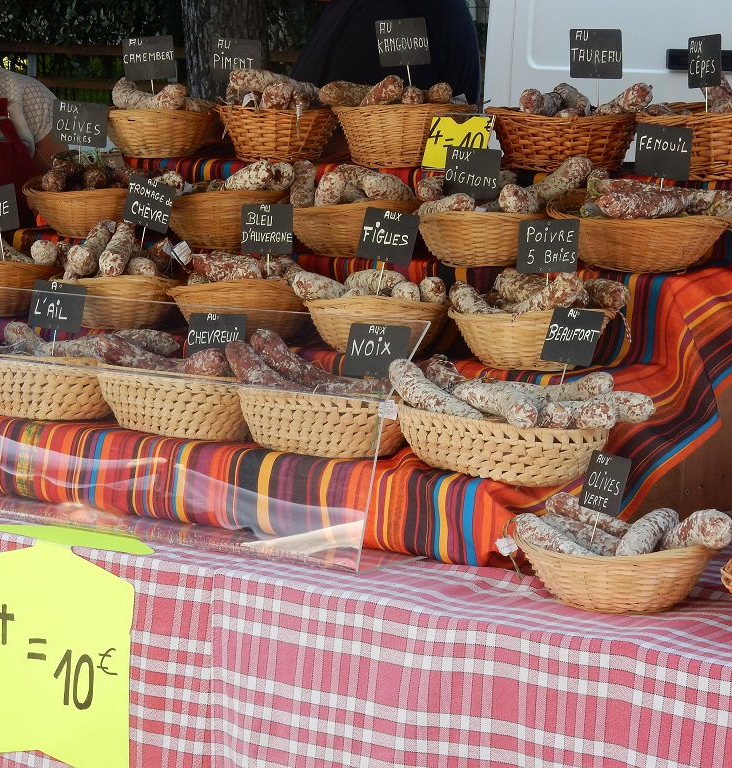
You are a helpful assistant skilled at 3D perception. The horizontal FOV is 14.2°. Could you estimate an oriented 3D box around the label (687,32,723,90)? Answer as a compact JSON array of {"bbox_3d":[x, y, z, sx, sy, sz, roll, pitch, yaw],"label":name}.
[{"bbox_3d":[0.473,-0.451,4.096,0.003,0.070,0.081,-5,8,-33],"label":"label"}]

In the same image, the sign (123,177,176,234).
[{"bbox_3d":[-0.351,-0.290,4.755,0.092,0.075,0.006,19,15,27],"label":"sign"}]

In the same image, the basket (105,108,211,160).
[{"bbox_3d":[-0.365,-0.447,5.199,0.209,0.089,0.167,5,8,38],"label":"basket"}]

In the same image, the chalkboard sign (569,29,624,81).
[{"bbox_3d":[0.328,-0.470,4.170,0.084,0.070,0.004,3,7,27],"label":"chalkboard sign"}]

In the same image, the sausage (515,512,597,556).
[{"bbox_3d":[0.254,0.208,3.772,0.160,0.034,0.034,27,22,35],"label":"sausage"}]

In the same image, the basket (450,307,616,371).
[{"bbox_3d":[0.240,-0.065,4.213,0.242,0.078,0.175,1,6,12],"label":"basket"}]

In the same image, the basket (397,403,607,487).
[{"bbox_3d":[0.176,0.080,3.750,0.300,0.078,0.210,6,10,42],"label":"basket"}]

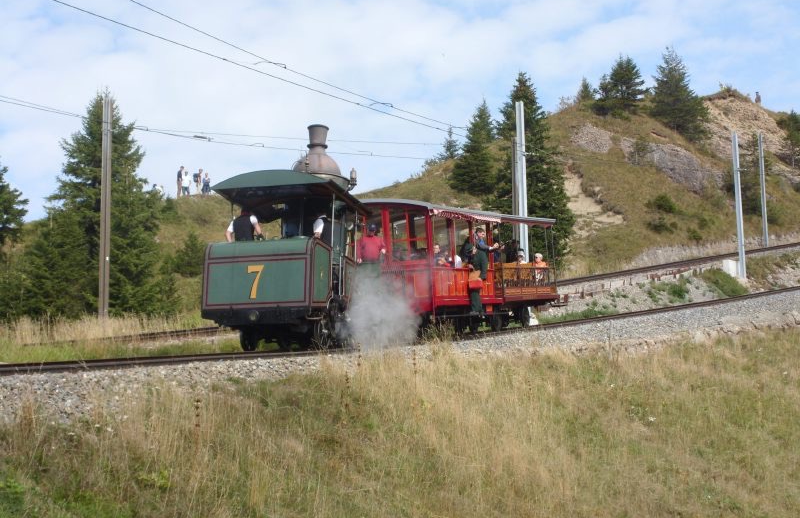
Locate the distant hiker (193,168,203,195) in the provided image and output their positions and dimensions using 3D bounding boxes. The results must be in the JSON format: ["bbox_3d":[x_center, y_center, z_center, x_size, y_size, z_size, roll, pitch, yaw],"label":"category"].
[{"bbox_3d":[-12.197,-4.617,116.182,0.650,1.713,0.500,-4,-13,14],"label":"distant hiker"}]

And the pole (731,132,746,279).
[{"bbox_3d":[14.647,-2.315,83.000,0.270,6.400,0.270,-6,-9,24],"label":"pole"}]

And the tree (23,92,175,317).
[{"bbox_3d":[-9.260,-1.683,59.782,4.700,7.379,4.500,-1,-12,0],"label":"tree"}]

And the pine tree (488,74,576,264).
[{"bbox_3d":[6.633,-4.609,98.104,4.400,10.416,4.400,-1,-12,0],"label":"pine tree"}]

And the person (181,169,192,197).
[{"bbox_3d":[-12.892,-4.477,116.180,0.550,1.700,0.380,0,-12,-6],"label":"person"}]

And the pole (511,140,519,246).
[{"bbox_3d":[5.155,-2.087,86.750,0.250,7.071,0.250,-6,-13,24],"label":"pole"}]

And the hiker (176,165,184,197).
[{"bbox_3d":[-11.786,-4.161,103.000,0.350,1.740,0.500,-1,-9,6],"label":"hiker"}]

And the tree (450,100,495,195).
[{"bbox_3d":[3.780,-5.813,100.000,2.179,4.905,2.179,0,-8,0],"label":"tree"}]

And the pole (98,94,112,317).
[{"bbox_3d":[-8.080,-1.291,52.689,0.250,6.499,0.250,-5,-13,20],"label":"pole"}]

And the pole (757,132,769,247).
[{"bbox_3d":[21.354,-4.078,112.746,0.260,7.032,0.260,-6,-13,24],"label":"pole"}]

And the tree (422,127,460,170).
[{"bbox_3d":[2.445,-6.509,113.000,2.127,2.425,2.127,0,-8,0],"label":"tree"}]

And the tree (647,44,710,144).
[{"bbox_3d":[19.165,-11.389,132.000,3.922,6.474,3.922,0,-8,0],"label":"tree"}]

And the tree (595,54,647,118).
[{"bbox_3d":[16.093,-12.590,140.000,3.605,4.435,3.605,0,-8,0],"label":"tree"}]

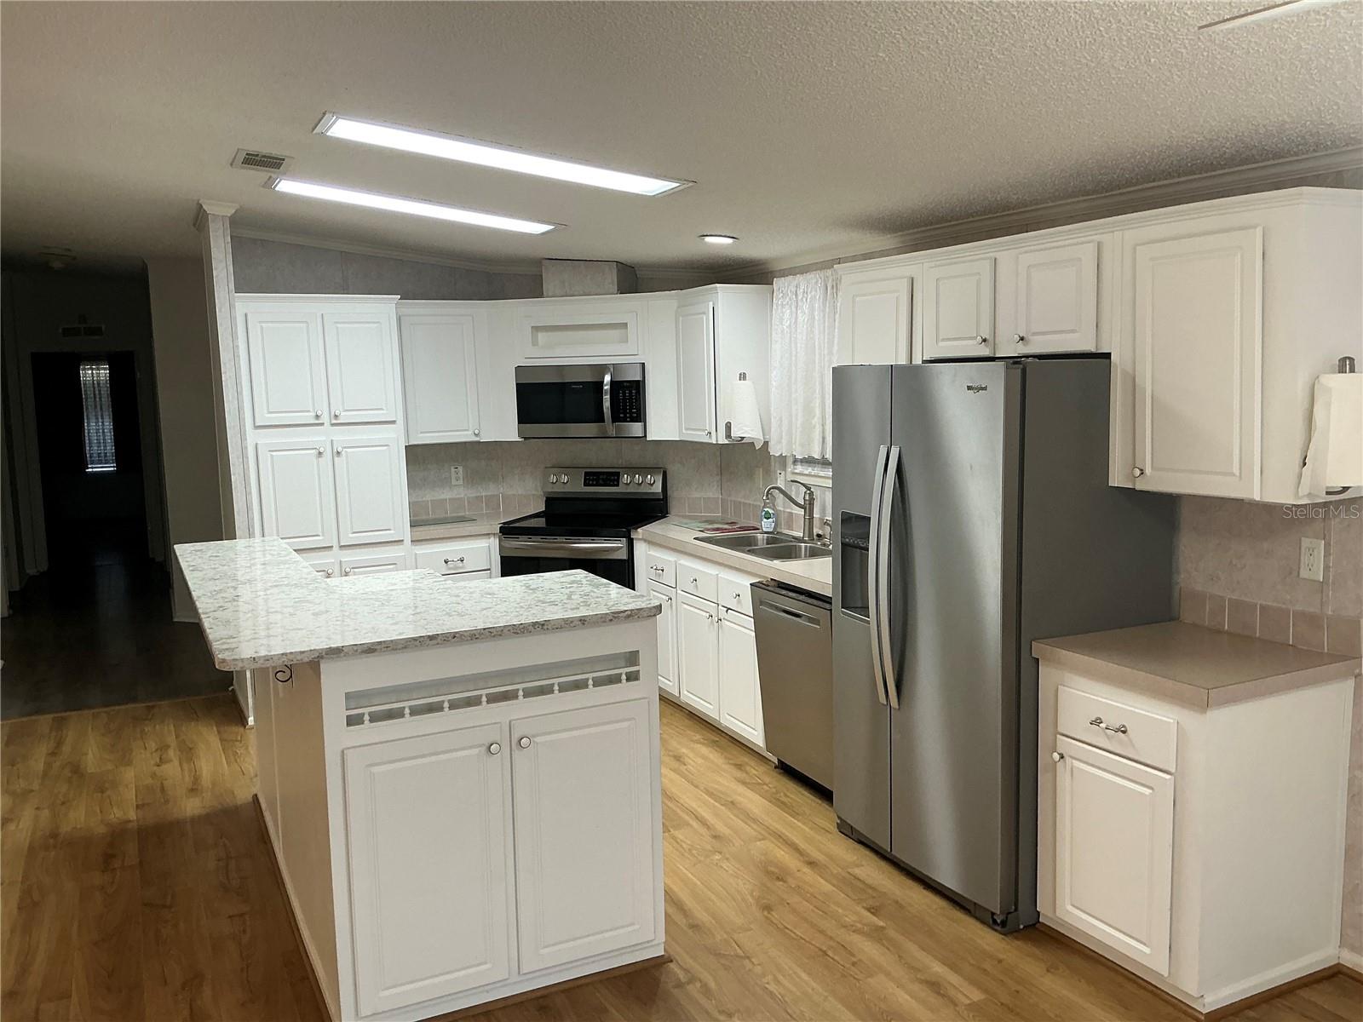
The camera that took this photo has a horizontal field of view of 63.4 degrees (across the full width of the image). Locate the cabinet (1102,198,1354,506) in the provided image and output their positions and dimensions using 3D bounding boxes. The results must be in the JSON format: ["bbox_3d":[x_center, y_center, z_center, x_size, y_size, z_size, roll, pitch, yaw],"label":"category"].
[{"bbox_3d":[1.592,-0.453,3.155,0.330,0.793,0.625,-5,7,-25],"label":"cabinet"}]

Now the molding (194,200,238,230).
[{"bbox_3d":[-2.377,-1.495,5.625,0.190,0.095,0.680,-5,8,-27],"label":"molding"}]

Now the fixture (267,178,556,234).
[{"bbox_3d":[-1.208,-1.416,5.091,1.320,0.060,0.330,2,5,-27],"label":"fixture"}]

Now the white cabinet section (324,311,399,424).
[{"bbox_3d":[-1.775,-0.766,5.989,0.350,0.576,0.400,-5,8,-26],"label":"white cabinet section"}]

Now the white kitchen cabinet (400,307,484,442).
[{"bbox_3d":[-1.453,-0.782,6.559,0.455,0.755,0.320,-5,7,-25],"label":"white kitchen cabinet"}]

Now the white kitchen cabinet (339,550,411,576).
[{"bbox_3d":[-1.778,0.582,6.281,0.390,0.825,0.620,-5,8,-27],"label":"white kitchen cabinet"}]

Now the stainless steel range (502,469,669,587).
[{"bbox_3d":[-0.544,0.382,6.357,0.765,1.190,0.700,1,8,18],"label":"stainless steel range"}]

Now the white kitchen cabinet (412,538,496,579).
[{"bbox_3d":[-1.390,0.547,6.475,0.480,0.870,0.620,-5,8,-27],"label":"white kitchen cabinet"}]

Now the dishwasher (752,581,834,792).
[{"bbox_3d":[0.719,0.708,4.742,0.595,0.810,0.595,-5,7,-25],"label":"dishwasher"}]

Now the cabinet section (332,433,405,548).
[{"bbox_3d":[-1.756,-0.120,6.072,0.346,0.572,0.400,-5,8,-26],"label":"cabinet section"}]

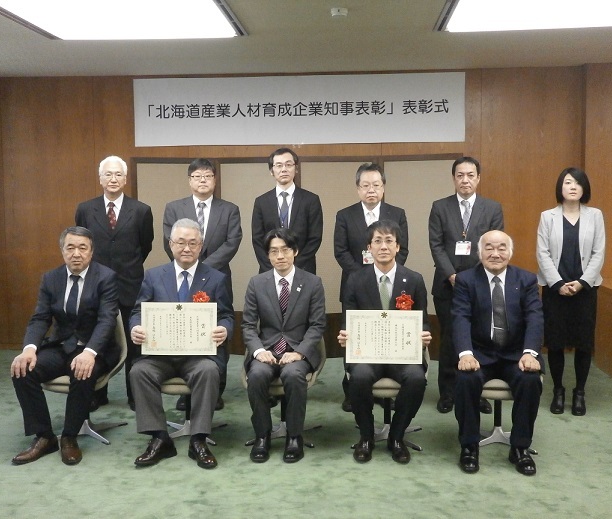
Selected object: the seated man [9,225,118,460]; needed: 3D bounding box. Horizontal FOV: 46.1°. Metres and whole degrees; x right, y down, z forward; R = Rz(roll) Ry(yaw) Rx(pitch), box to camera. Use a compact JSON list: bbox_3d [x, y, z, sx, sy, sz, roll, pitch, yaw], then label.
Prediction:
[{"bbox_3d":[-1.358,0.452,4.181,0.530,1.260,0.760,0,5,5],"label":"seated man"}]

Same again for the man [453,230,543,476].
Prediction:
[{"bbox_3d":[1.074,0.456,4.012,0.540,1.240,0.750,0,5,10],"label":"man"}]

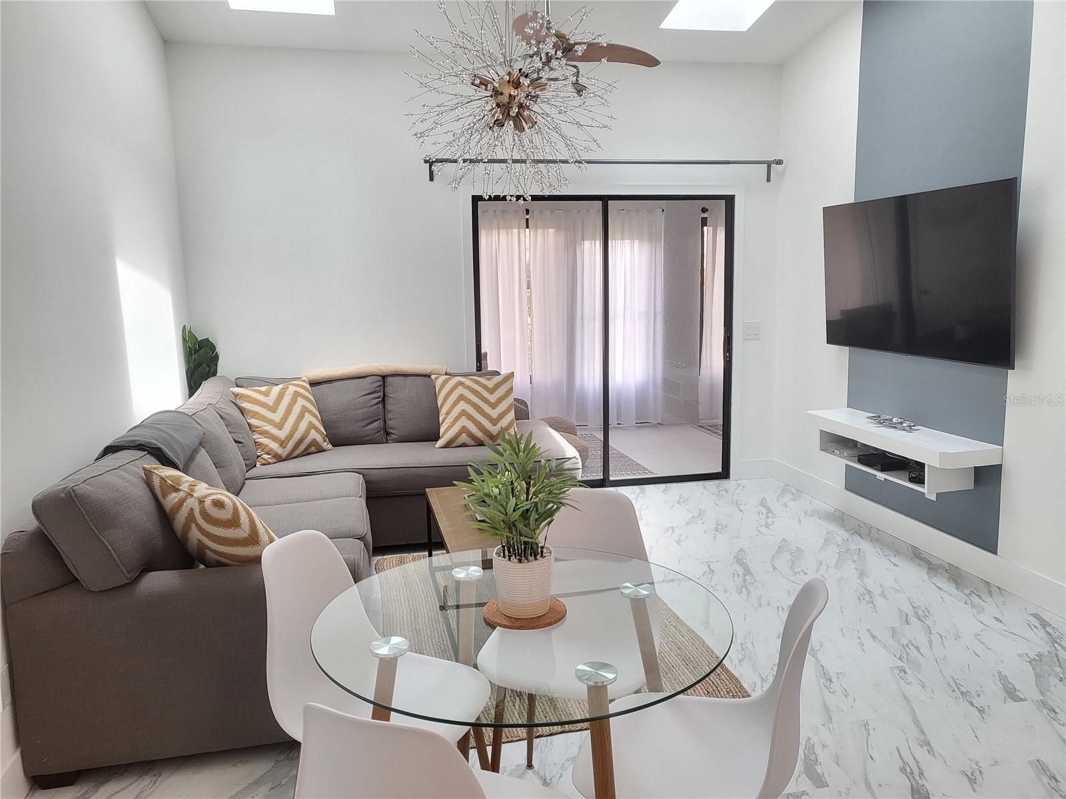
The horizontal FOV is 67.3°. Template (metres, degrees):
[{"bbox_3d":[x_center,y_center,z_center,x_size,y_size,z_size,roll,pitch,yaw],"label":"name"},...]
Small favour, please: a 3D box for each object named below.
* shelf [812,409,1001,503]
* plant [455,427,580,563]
[{"bbox_3d":[1.872,0.264,4.226,0.335,0.240,1.270,-2,8,-10],"label":"shelf"},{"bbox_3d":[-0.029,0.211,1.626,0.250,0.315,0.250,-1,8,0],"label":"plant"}]

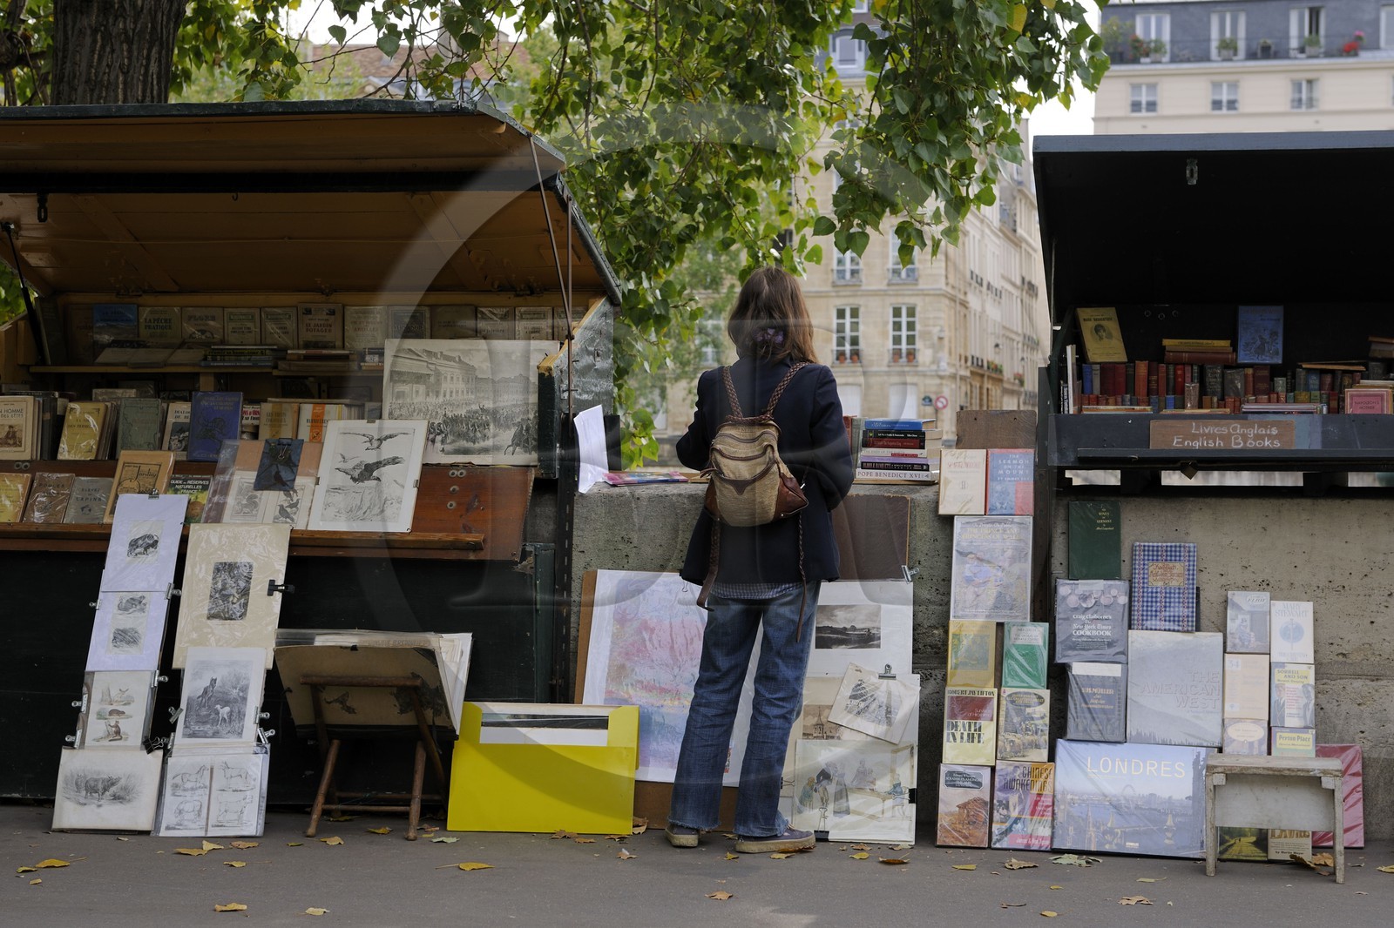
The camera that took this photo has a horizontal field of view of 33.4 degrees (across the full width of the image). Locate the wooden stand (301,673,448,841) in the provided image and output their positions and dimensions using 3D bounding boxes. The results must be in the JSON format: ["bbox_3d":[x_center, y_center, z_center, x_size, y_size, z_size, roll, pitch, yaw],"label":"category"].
[{"bbox_3d":[-0.969,0.857,7.045,0.360,0.490,0.390,0,1,8],"label":"wooden stand"}]

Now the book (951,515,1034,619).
[{"bbox_3d":[0.870,0.312,6.840,0.231,0.313,0.020,2,-8,9],"label":"book"}]

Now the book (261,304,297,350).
[{"bbox_3d":[-1.400,-0.424,7.788,0.120,0.187,0.016,-1,-6,9],"label":"book"}]

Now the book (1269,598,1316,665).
[{"bbox_3d":[1.735,0.492,6.766,0.121,0.182,0.022,0,-15,11],"label":"book"}]

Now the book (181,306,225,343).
[{"bbox_3d":[-1.672,-0.433,7.869,0.149,0.193,0.018,0,-6,9],"label":"book"}]

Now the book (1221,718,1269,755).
[{"bbox_3d":[1.583,0.832,6.699,0.122,0.184,0.020,0,-15,11],"label":"book"}]

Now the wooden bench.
[{"bbox_3d":[1.554,0.951,6.243,0.360,0.300,0.190,0,2,14],"label":"wooden bench"}]

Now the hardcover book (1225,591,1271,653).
[{"bbox_3d":[1.614,0.465,6.796,0.122,0.182,0.020,0,-15,11],"label":"hardcover book"}]

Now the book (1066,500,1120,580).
[{"bbox_3d":[1.157,0.224,6.740,0.147,0.224,0.026,0,-8,12],"label":"book"}]

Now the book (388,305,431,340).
[{"bbox_3d":[-0.950,-0.421,7.709,0.140,0.200,0.018,-1,-6,9],"label":"book"}]

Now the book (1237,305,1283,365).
[{"bbox_3d":[1.726,-0.392,7.106,0.131,0.179,0.027,1,-8,13],"label":"book"}]

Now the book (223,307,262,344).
[{"bbox_3d":[-1.533,-0.430,7.837,0.128,0.190,0.015,0,-6,9],"label":"book"}]

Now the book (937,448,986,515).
[{"bbox_3d":[0.788,0.056,6.881,0.136,0.194,0.023,2,-8,9],"label":"book"}]

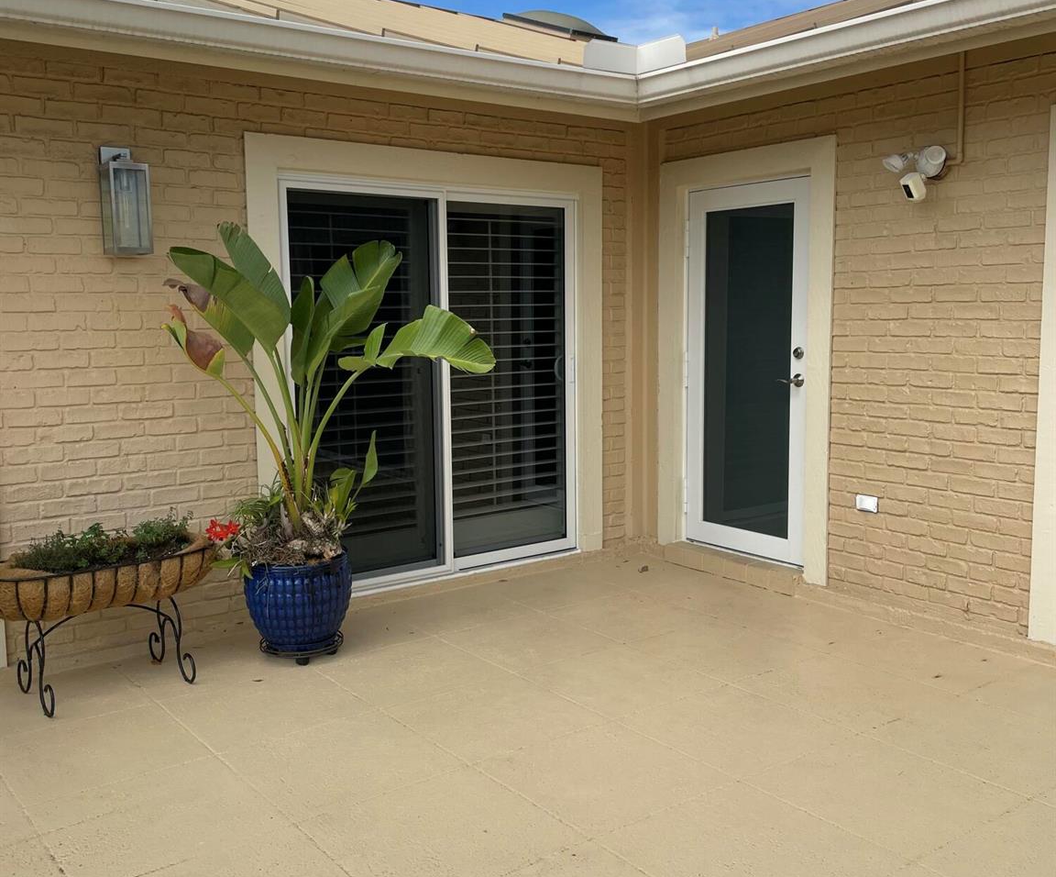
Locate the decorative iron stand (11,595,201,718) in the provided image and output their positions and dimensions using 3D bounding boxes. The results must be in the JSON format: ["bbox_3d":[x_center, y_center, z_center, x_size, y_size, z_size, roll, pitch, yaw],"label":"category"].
[{"bbox_3d":[-1.673,0.829,4.205,0.580,0.330,0.420,-6,8,-38],"label":"decorative iron stand"}]

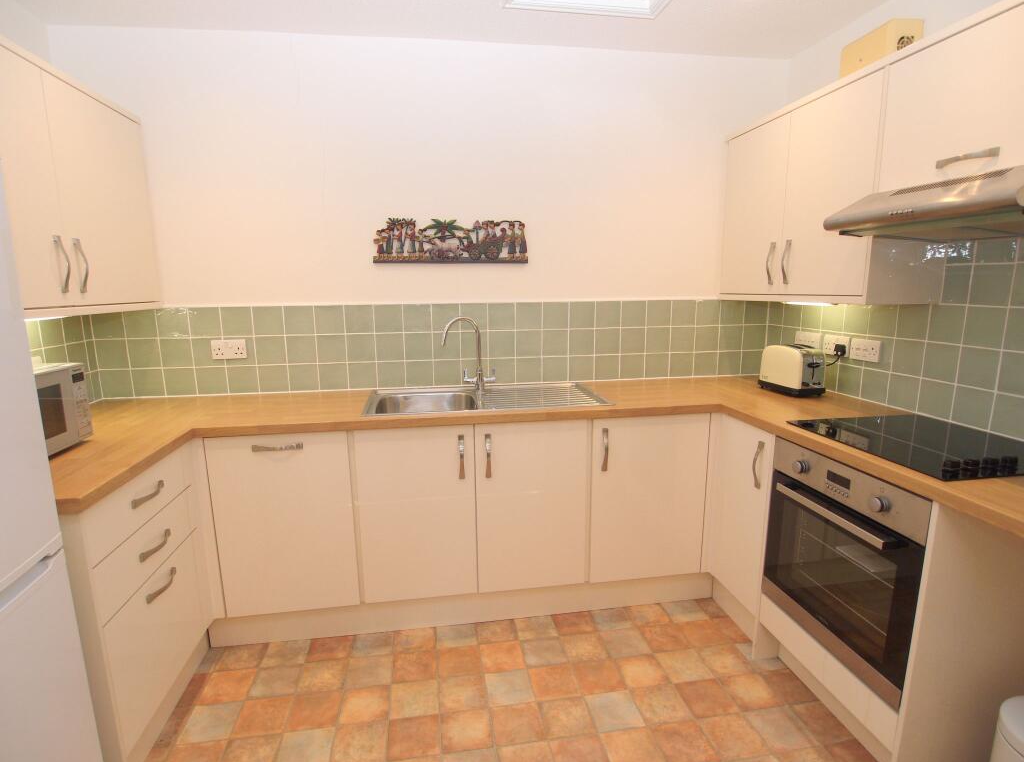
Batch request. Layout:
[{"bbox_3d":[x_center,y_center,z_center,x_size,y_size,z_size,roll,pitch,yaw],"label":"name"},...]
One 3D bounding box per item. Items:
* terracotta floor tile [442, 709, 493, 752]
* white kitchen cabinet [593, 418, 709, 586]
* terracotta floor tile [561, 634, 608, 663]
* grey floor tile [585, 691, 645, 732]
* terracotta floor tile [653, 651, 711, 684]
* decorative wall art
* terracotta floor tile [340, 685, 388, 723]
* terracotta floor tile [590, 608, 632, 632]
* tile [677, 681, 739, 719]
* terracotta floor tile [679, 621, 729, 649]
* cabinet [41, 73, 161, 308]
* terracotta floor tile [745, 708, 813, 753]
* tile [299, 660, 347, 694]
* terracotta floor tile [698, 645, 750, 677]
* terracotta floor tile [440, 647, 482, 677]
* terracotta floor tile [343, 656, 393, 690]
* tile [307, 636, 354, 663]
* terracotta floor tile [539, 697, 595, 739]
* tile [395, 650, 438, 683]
[{"bbox_3d":[-0.142,1.097,1.672,0.155,0.010,0.154,-2,10,-9],"label":"terracotta floor tile"},{"bbox_3d":[0.533,0.446,2.490,0.500,0.717,0.560,-2,10,-8],"label":"white kitchen cabinet"},{"bbox_3d":[0.288,1.048,2.093,0.157,0.010,0.158,-2,10,-8],"label":"terracotta floor tile"},{"bbox_3d":[0.337,1.099,1.774,0.160,0.010,0.160,-2,10,-9],"label":"grey floor tile"},{"bbox_3d":[0.638,1.064,1.984,0.162,0.010,0.159,-2,10,-8],"label":"terracotta floor tile"},{"bbox_3d":[-0.278,-0.645,2.460,0.713,0.200,0.030,-2,10,-8],"label":"decorative wall art"},{"bbox_3d":[-0.498,1.102,1.808,0.160,0.010,0.160,-2,10,-9],"label":"terracotta floor tile"},{"bbox_3d":[0.429,1.019,2.284,0.157,0.010,0.153,-2,10,-9],"label":"terracotta floor tile"},{"bbox_3d":[0.665,1.093,1.826,0.158,0.010,0.154,-2,10,-8],"label":"tile"},{"bbox_3d":[0.760,1.010,2.120,0.155,0.010,0.154,-2,10,-9],"label":"terracotta floor tile"},{"bbox_3d":[-1.649,-0.651,1.968,0.307,0.732,0.570,-2,10,-8],"label":"cabinet"},{"bbox_3d":[0.860,1.127,1.716,0.160,0.010,0.162,-2,11,-9],"label":"terracotta floor tile"},{"bbox_3d":[-0.684,1.090,1.954,0.157,0.010,0.156,-2,10,-9],"label":"tile"},{"bbox_3d":[0.814,1.070,2.028,0.155,0.010,0.160,-2,11,-9],"label":"terracotta floor tile"},{"bbox_3d":[-0.197,1.044,1.980,0.155,0.010,0.154,-2,10,-9],"label":"terracotta floor tile"},{"bbox_3d":[-0.523,1.079,1.974,0.160,0.010,0.161,-2,10,-8],"label":"terracotta floor tile"},{"bbox_3d":[-0.720,1.066,2.108,0.164,0.010,0.146,-2,11,-9],"label":"tile"},{"bbox_3d":[0.184,1.122,1.772,0.161,0.010,0.158,-2,11,-9],"label":"terracotta floor tile"},{"bbox_3d":[-0.363,1.069,1.986,0.160,0.010,0.160,-2,10,-9],"label":"tile"}]

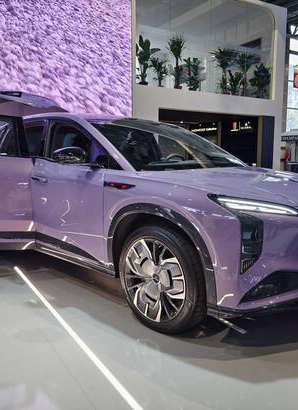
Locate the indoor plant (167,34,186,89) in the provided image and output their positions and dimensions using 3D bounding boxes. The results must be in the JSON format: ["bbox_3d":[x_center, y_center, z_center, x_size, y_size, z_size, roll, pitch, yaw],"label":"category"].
[{"bbox_3d":[0.712,-3.704,9.478,0.502,1.396,0.477,0,8,0],"label":"indoor plant"}]

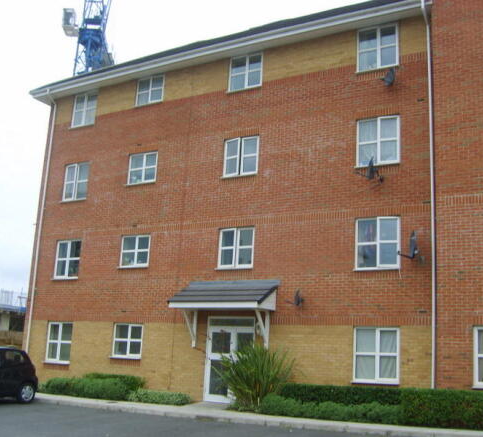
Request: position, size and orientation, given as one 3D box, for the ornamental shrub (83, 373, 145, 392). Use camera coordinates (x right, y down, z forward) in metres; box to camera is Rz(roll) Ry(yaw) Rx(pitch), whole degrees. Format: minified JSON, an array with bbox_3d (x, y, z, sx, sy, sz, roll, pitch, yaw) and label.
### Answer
[{"bbox_3d":[-3.666,4.724,18.155,2.000,0.540,0.800,-5,-15,30],"label":"ornamental shrub"}]

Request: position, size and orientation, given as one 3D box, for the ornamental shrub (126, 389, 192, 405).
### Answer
[{"bbox_3d":[-1.993,4.498,16.129,1.550,0.280,0.800,-5,-15,30],"label":"ornamental shrub"}]

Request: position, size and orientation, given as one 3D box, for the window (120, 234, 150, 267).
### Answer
[{"bbox_3d":[-3.211,1.024,19.540,1.120,0.980,0.100,-5,-14,30],"label":"window"}]

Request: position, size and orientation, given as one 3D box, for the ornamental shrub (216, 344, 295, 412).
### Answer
[{"bbox_3d":[0.350,3.816,15.454,1.750,1.600,1.600,2,-12,1],"label":"ornamental shrub"}]

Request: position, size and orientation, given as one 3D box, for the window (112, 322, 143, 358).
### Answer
[{"bbox_3d":[-3.362,3.634,18.906,1.123,1.017,0.120,-5,-15,30],"label":"window"}]

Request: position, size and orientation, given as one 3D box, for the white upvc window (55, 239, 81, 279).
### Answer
[{"bbox_3d":[-5.618,1.353,20.894,1.120,1.280,0.100,-5,-14,30],"label":"white upvc window"}]

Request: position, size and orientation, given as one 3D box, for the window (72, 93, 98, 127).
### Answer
[{"bbox_3d":[-5.338,-3.701,21.955,1.120,1.220,0.100,-5,-14,30],"label":"window"}]

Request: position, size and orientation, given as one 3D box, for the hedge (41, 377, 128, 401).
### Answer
[{"bbox_3d":[-4.128,4.605,17.478,2.700,0.450,0.950,-5,-15,30],"label":"hedge"}]

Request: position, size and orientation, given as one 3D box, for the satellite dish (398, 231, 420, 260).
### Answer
[{"bbox_3d":[3.918,0.636,14.897,0.500,0.660,0.580,0,-12,12],"label":"satellite dish"}]

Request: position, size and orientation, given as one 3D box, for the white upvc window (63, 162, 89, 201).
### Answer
[{"bbox_3d":[-5.536,-1.230,21.453,1.098,1.292,0.120,-5,-15,30],"label":"white upvc window"}]

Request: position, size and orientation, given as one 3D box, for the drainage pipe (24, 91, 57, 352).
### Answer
[{"bbox_3d":[-6.944,0.428,21.612,0.100,10.240,0.420,-5,-14,30],"label":"drainage pipe"}]

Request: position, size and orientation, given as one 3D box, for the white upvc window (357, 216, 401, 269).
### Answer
[{"bbox_3d":[3.359,0.630,15.720,1.120,1.290,0.100,-5,-14,30],"label":"white upvc window"}]

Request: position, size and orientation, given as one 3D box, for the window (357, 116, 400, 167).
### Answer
[{"bbox_3d":[3.489,-1.948,16.268,1.120,1.270,0.100,-5,-14,30],"label":"window"}]

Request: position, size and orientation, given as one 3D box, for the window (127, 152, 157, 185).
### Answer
[{"bbox_3d":[-3.068,-1.565,20.083,1.120,0.980,0.100,-5,-14,30],"label":"window"}]

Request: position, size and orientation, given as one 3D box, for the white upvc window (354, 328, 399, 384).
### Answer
[{"bbox_3d":[3.190,3.229,15.060,1.140,1.306,0.120,-5,-15,30],"label":"white upvc window"}]

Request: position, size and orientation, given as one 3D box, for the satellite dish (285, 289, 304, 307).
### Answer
[{"bbox_3d":[1.344,1.984,16.072,0.500,0.480,0.500,1,-13,9],"label":"satellite dish"}]

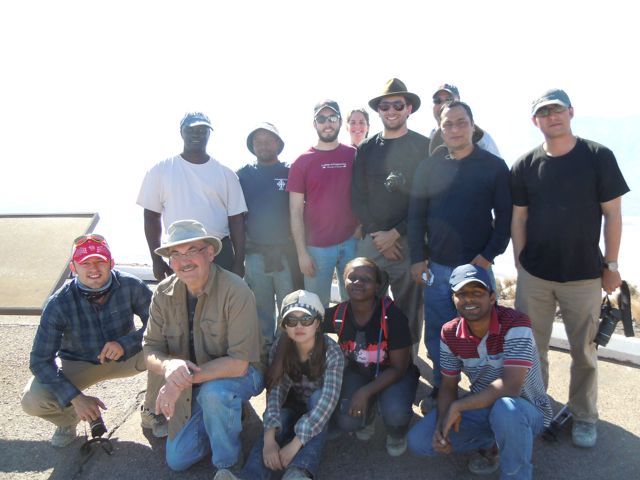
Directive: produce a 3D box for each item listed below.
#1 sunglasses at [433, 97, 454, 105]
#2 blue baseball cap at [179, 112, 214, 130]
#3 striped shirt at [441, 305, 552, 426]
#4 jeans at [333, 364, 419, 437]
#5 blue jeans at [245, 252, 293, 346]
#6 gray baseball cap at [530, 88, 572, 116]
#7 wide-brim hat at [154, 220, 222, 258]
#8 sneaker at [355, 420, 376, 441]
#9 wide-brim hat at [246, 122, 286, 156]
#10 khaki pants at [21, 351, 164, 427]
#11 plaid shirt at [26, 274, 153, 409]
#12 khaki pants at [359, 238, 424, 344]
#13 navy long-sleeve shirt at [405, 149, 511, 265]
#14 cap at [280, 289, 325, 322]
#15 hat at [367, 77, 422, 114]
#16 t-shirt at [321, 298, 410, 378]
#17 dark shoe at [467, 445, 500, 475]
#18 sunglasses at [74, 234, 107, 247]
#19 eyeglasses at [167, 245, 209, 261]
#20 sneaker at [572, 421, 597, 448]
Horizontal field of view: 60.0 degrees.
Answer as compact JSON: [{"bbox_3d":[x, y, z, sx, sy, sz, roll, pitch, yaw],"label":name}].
[{"bbox_3d":[0.768,-0.860,3.420,0.145,0.048,0.150,6,11,33],"label":"sunglasses"},{"bbox_3d":[-0.728,-0.696,3.270,0.175,0.120,0.255,-4,10,-22],"label":"blue baseball cap"},{"bbox_3d":[0.802,0.570,2.520,0.460,0.540,0.320,6,31,35],"label":"striped shirt"},{"bbox_3d":[0.290,0.839,2.900,0.440,0.370,0.520,1,10,6],"label":"jeans"},{"bbox_3d":[-0.334,0.425,3.745,0.380,0.880,0.270,0,10,-2],"label":"blue jeans"},{"bbox_3d":[1.135,-0.674,2.720,0.175,0.135,0.260,-6,4,34],"label":"gray baseball cap"},{"bbox_3d":[-0.602,-0.005,2.550,0.310,0.145,0.340,-10,2,10],"label":"wide-brim hat"},{"bbox_3d":[0.240,0.992,3.073,0.105,0.115,0.265,2,9,12],"label":"sneaker"},{"bbox_3d":[-0.339,-0.628,3.450,0.260,0.140,0.290,0,-9,3],"label":"wide-brim hat"},{"bbox_3d":[-1.190,0.752,2.984,0.690,0.430,0.530,-2,9,-15],"label":"khaki pants"},{"bbox_3d":[-1.146,0.482,2.770,0.560,0.610,0.440,-3,10,-15],"label":"plaid shirt"},{"bbox_3d":[0.385,0.467,3.314,0.440,1.000,0.290,0,9,3],"label":"khaki pants"},{"bbox_3d":[0.795,-0.190,3.140,0.560,0.640,0.290,2,10,14],"label":"navy long-sleeve shirt"},{"bbox_3d":[-0.080,0.298,2.520,0.195,0.150,0.245,1,10,4],"label":"cap"},{"bbox_3d":[0.429,-0.822,3.177,0.300,0.145,0.330,3,2,16],"label":"hat"},{"bbox_3d":[0.241,0.525,2.870,0.470,0.420,0.300,1,10,8],"label":"t-shirt"},{"bbox_3d":[0.798,1.033,2.660,0.110,0.115,0.280,4,10,25],"label":"dark shoe"},{"bbox_3d":[-1.105,0.007,2.670,0.150,0.055,0.150,-4,-8,-25],"label":"sunglasses"},{"bbox_3d":[-0.619,0.057,2.630,0.145,0.050,0.145,-9,2,14],"label":"eyeglasses"},{"bbox_3d":[1.425,1.000,3.000,0.115,0.115,0.295,3,10,21],"label":"sneaker"}]

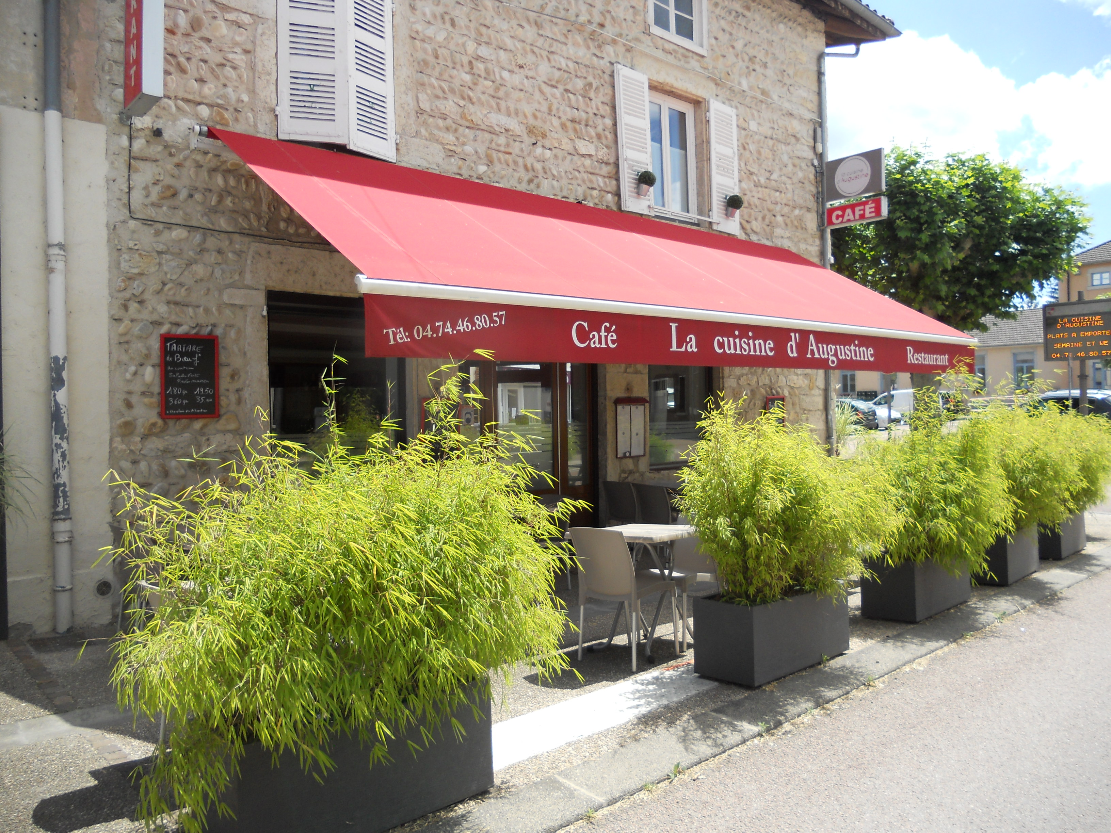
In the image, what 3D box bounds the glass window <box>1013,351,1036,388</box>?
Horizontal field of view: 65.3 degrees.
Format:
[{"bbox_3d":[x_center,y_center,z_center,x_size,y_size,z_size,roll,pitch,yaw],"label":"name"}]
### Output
[{"bbox_3d":[24.361,-2.389,45.000,1.200,2.000,0.150,-1,0,37],"label":"glass window"}]

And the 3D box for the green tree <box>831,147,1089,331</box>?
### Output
[{"bbox_3d":[6.947,-1.649,15.200,4.600,5.900,4.600,-1,0,-43],"label":"green tree"}]

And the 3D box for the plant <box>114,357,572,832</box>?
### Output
[{"bbox_3d":[-0.743,0.615,3.302,1.550,1.580,1.050,-1,0,-43],"label":"plant"}]

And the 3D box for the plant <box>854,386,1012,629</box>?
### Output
[{"bbox_3d":[2.759,0.625,6.527,1.400,1.620,0.950,-1,0,-43],"label":"plant"}]

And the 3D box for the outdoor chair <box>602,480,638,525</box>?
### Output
[{"bbox_3d":[0.834,1.054,8.498,0.560,0.840,0.490,-1,0,-33],"label":"outdoor chair"}]

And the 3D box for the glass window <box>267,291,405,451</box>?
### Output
[{"bbox_3d":[-1.999,-0.210,7.958,1.380,1.760,0.120,-1,0,-43],"label":"glass window"}]

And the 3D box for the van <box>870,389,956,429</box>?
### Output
[{"bbox_3d":[17.311,-0.358,42.000,4.200,1.840,1.800,-1,0,25],"label":"van"}]

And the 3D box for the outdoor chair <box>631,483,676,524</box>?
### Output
[{"bbox_3d":[1.093,1.048,8.014,0.560,0.840,0.490,-1,0,-33],"label":"outdoor chair"}]

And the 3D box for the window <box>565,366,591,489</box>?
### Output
[{"bbox_3d":[0.259,0.006,10.286,0.400,1.620,0.060,-1,0,-42],"label":"window"}]

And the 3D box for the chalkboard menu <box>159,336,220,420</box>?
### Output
[{"bbox_3d":[-2.901,-0.317,6.914,0.465,0.660,0.030,-1,0,-43],"label":"chalkboard menu"}]

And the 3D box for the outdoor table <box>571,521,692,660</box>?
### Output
[{"bbox_3d":[0.536,1.124,5.631,0.630,0.740,0.630,-1,0,36],"label":"outdoor table"}]

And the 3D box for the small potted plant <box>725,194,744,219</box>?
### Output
[{"bbox_3d":[2.430,-2.848,11.750,0.220,0.320,0.220,-1,0,0],"label":"small potted plant"}]

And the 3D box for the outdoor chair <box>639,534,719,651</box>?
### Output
[{"bbox_3d":[0.841,1.072,5.783,0.460,0.830,0.520,-1,0,43],"label":"outdoor chair"}]

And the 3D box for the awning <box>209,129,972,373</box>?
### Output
[{"bbox_3d":[1.167,-1.448,8.951,8.500,2.060,2.780,-1,0,-42],"label":"awning"}]

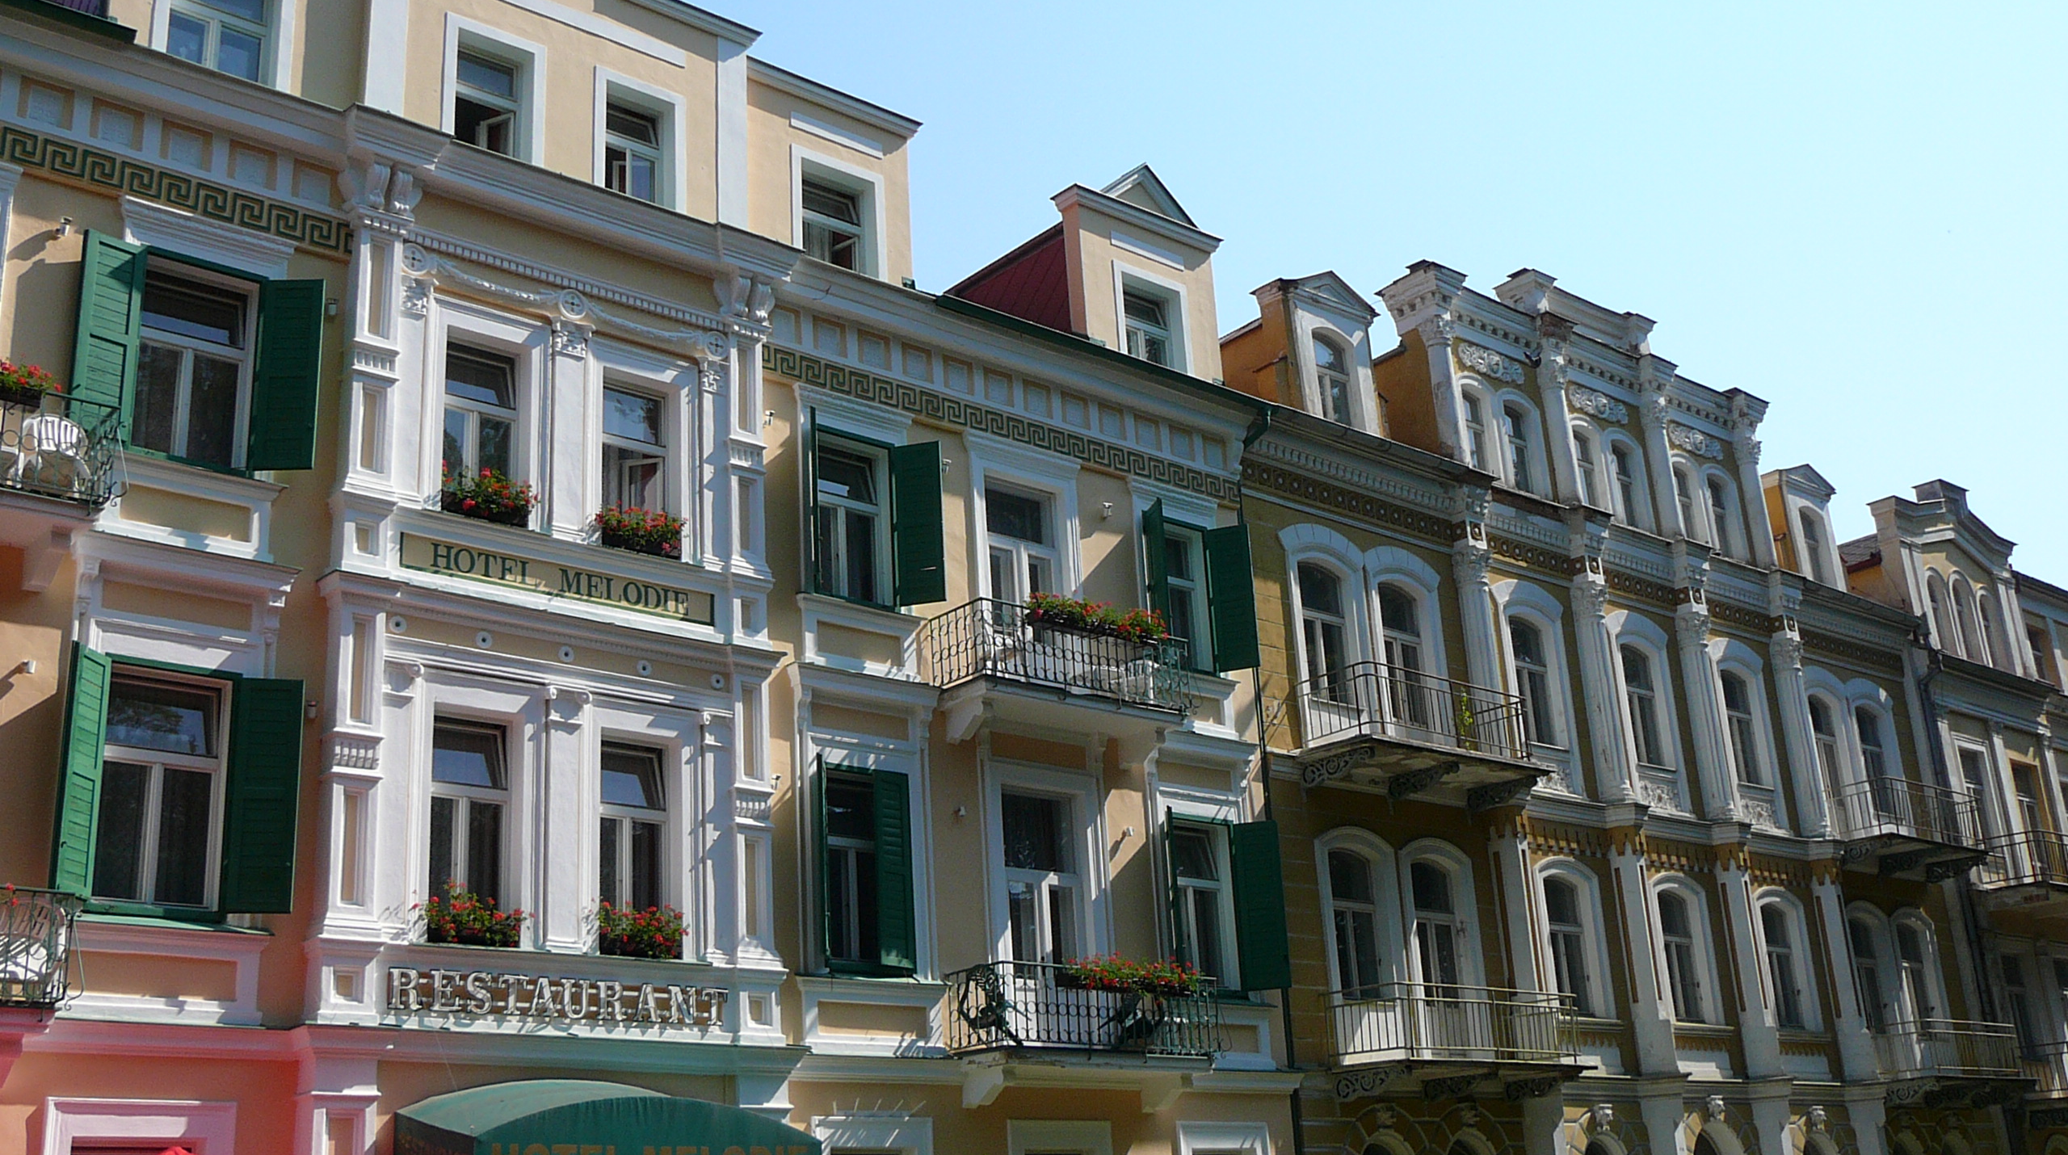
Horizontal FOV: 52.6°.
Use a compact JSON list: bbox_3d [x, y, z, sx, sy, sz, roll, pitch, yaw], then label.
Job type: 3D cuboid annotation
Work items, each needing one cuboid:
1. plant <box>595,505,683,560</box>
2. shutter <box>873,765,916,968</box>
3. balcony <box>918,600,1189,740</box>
[{"bbox_3d":[-4.263,-0.471,22.718,0.950,0.420,0.320,13,-25,-38],"label":"plant"},{"bbox_3d":[-1.529,3.240,23.410,0.045,2.251,0.582,-17,-23,35],"label":"shutter"},{"bbox_3d":[0.383,1.223,25.465,3.385,1.228,1.042,13,-25,-39],"label":"balcony"}]

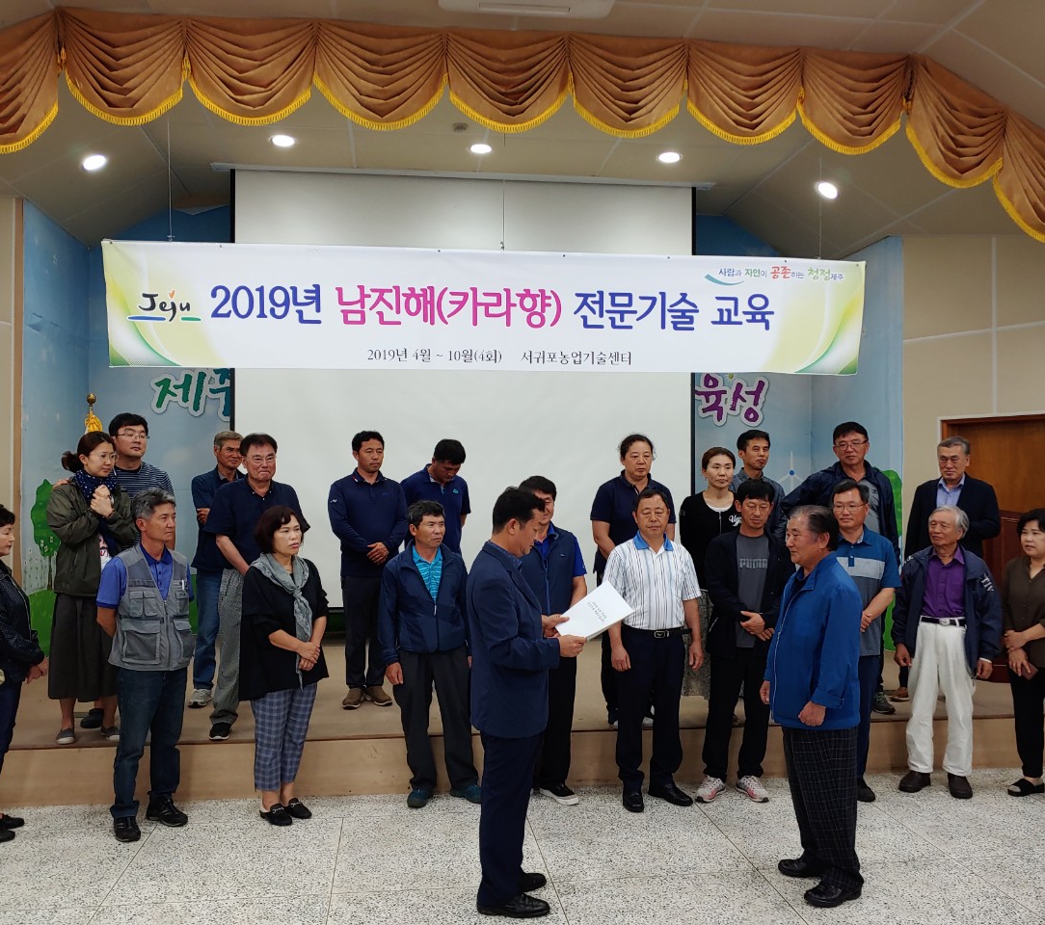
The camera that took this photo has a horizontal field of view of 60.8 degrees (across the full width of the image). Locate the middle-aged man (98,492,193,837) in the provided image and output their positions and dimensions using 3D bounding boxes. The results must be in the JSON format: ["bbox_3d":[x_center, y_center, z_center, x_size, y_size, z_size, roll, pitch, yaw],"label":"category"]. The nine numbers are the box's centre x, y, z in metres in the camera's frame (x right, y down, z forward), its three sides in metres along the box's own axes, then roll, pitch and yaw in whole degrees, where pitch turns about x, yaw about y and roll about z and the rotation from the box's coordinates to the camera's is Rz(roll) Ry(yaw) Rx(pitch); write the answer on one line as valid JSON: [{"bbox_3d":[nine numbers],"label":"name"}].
[{"bbox_3d":[-1.854,0.961,4.385,0.340,1.650,0.490,-1,-2,42],"label":"middle-aged man"}]

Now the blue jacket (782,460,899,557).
[{"bbox_3d":[1.980,0.325,5.594,0.720,0.680,0.360,0,-2,17],"label":"blue jacket"}]

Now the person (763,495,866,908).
[{"bbox_3d":[1.212,0.984,3.729,0.400,1.590,0.510,0,-2,-9],"label":"person"}]

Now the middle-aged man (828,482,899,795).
[{"bbox_3d":[1.810,0.958,4.852,0.520,1.710,0.340,0,-1,20],"label":"middle-aged man"}]

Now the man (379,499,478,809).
[{"bbox_3d":[-0.505,1.020,4.928,0.540,1.628,0.370,1,-2,-17],"label":"man"}]

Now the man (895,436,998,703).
[{"bbox_3d":[2.779,0.678,5.816,0.580,1.688,0.400,0,-1,22],"label":"man"}]

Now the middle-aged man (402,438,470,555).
[{"bbox_3d":[-0.575,0.699,5.932,0.510,1.690,0.380,1,-2,-30],"label":"middle-aged man"}]

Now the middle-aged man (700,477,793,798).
[{"bbox_3d":[1.237,0.957,4.863,0.520,1.709,0.360,0,-1,10],"label":"middle-aged man"}]

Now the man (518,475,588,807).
[{"bbox_3d":[0.118,0.938,4.769,0.510,1.737,0.340,0,-1,-8],"label":"man"}]

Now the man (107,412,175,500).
[{"bbox_3d":[-2.338,0.601,5.156,0.660,1.780,0.420,1,-2,-20],"label":"man"}]

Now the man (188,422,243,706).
[{"bbox_3d":[-1.853,0.655,5.635,0.500,1.720,0.360,1,-2,-20],"label":"man"}]

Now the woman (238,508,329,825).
[{"bbox_3d":[-1.215,1.011,4.541,0.480,1.576,0.350,1,-1,-40],"label":"woman"}]

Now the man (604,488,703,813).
[{"bbox_3d":[0.697,0.976,4.757,0.520,1.660,0.340,0,-2,-3],"label":"man"}]

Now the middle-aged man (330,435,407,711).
[{"bbox_3d":[-0.978,0.655,5.668,0.500,1.724,0.360,1,-2,-18],"label":"middle-aged man"}]

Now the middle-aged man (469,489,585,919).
[{"bbox_3d":[0.016,0.945,3.639,0.480,1.681,0.520,0,-1,2],"label":"middle-aged man"}]

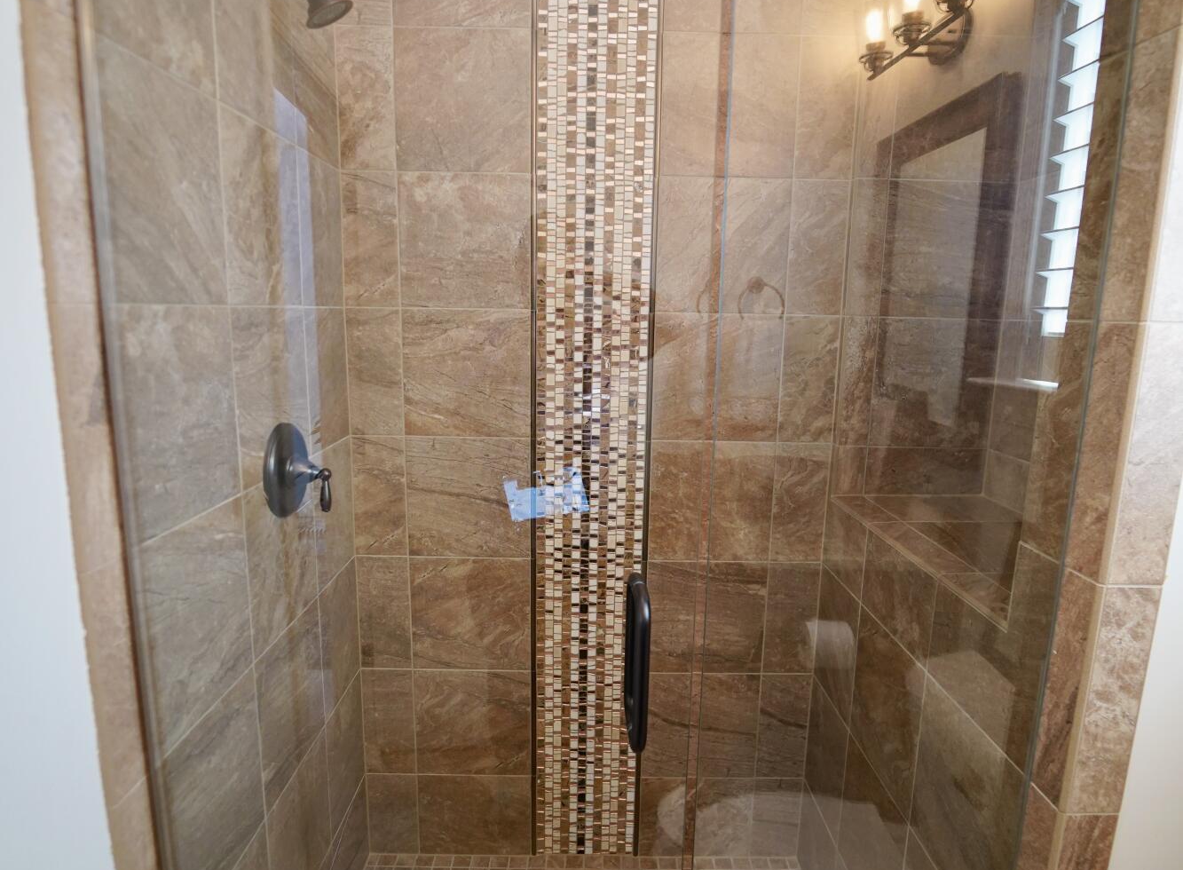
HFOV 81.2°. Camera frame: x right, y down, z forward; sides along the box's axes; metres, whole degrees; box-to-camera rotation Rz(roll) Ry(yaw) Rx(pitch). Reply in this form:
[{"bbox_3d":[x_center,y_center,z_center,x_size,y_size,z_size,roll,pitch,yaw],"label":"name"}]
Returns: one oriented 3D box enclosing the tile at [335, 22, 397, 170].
[{"bbox_3d":[-0.509,-0.754,1.565,0.130,0.309,0.012,1,10,0],"label":"tile"}]

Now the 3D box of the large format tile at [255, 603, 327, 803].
[{"bbox_3d":[-0.598,0.517,1.382,0.012,0.304,0.292,1,10,0],"label":"large format tile"}]

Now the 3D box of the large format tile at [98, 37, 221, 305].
[{"bbox_3d":[-0.581,-0.334,0.939,0.020,0.304,0.267,1,10,-1],"label":"large format tile"}]

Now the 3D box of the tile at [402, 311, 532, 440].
[{"bbox_3d":[-0.301,-0.146,1.672,0.308,0.304,0.012,1,10,0],"label":"tile"}]

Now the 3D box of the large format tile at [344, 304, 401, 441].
[{"bbox_3d":[-0.522,-0.145,1.671,0.133,0.316,0.012,1,10,0],"label":"large format tile"}]

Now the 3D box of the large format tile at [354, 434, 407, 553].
[{"bbox_3d":[-0.524,0.155,1.725,0.128,0.302,0.011,1,10,-1],"label":"large format tile"}]

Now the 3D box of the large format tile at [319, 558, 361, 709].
[{"bbox_3d":[-0.600,0.479,1.648,0.011,0.302,0.254,1,10,-1],"label":"large format tile"}]

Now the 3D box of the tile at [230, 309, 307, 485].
[{"bbox_3d":[-0.590,-0.080,1.269,0.020,0.304,0.290,1,10,-1],"label":"tile"}]

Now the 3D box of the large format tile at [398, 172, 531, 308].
[{"bbox_3d":[-0.294,-0.448,1.621,0.303,0.302,0.011,1,10,-1],"label":"large format tile"}]

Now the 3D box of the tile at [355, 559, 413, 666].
[{"bbox_3d":[-0.529,0.458,1.778,0.128,0.302,0.011,1,10,-1],"label":"tile"}]

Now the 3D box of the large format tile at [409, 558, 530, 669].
[{"bbox_3d":[-0.308,0.460,1.779,0.304,0.304,0.020,1,10,0],"label":"large format tile"}]

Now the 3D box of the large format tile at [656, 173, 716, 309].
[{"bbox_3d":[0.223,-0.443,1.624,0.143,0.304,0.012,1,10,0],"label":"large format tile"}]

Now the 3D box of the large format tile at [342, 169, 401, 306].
[{"bbox_3d":[-0.514,-0.452,1.619,0.128,0.302,0.011,1,10,-1],"label":"large format tile"}]

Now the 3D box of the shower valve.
[{"bbox_3d":[-0.540,0.067,1.312,0.089,0.178,0.176,1,10,0],"label":"shower valve"}]

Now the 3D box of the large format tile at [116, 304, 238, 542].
[{"bbox_3d":[-0.586,-0.032,0.991,0.020,0.304,0.267,1,10,-1],"label":"large format tile"}]

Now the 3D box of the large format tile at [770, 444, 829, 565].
[{"bbox_3d":[0.524,0.171,1.734,0.129,0.302,0.011,1,10,-1],"label":"large format tile"}]

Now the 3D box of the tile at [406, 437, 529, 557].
[{"bbox_3d":[-0.306,0.156,1.724,0.306,0.304,0.012,1,10,0],"label":"tile"}]

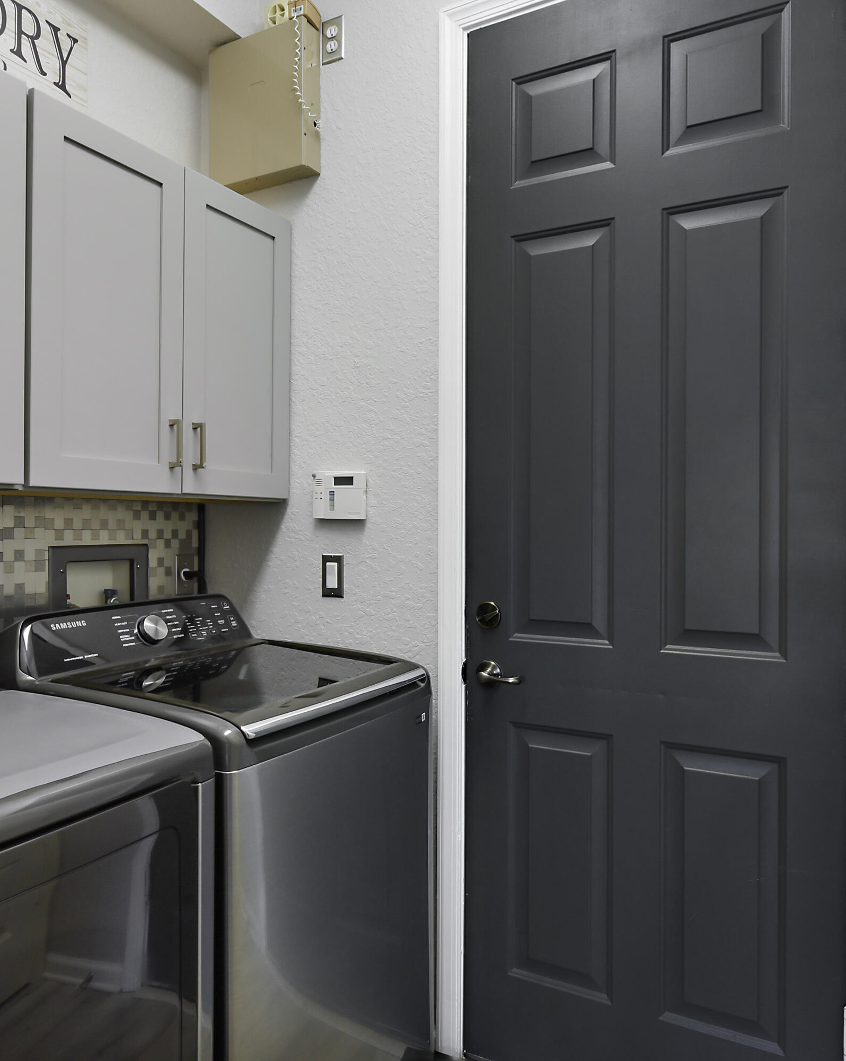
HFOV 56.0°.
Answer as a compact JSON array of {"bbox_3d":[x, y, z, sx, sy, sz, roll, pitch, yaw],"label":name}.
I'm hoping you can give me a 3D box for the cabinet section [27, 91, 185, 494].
[{"bbox_3d":[-0.782,-0.452,1.723,0.330,0.749,0.385,0,0,29],"label":"cabinet section"}]

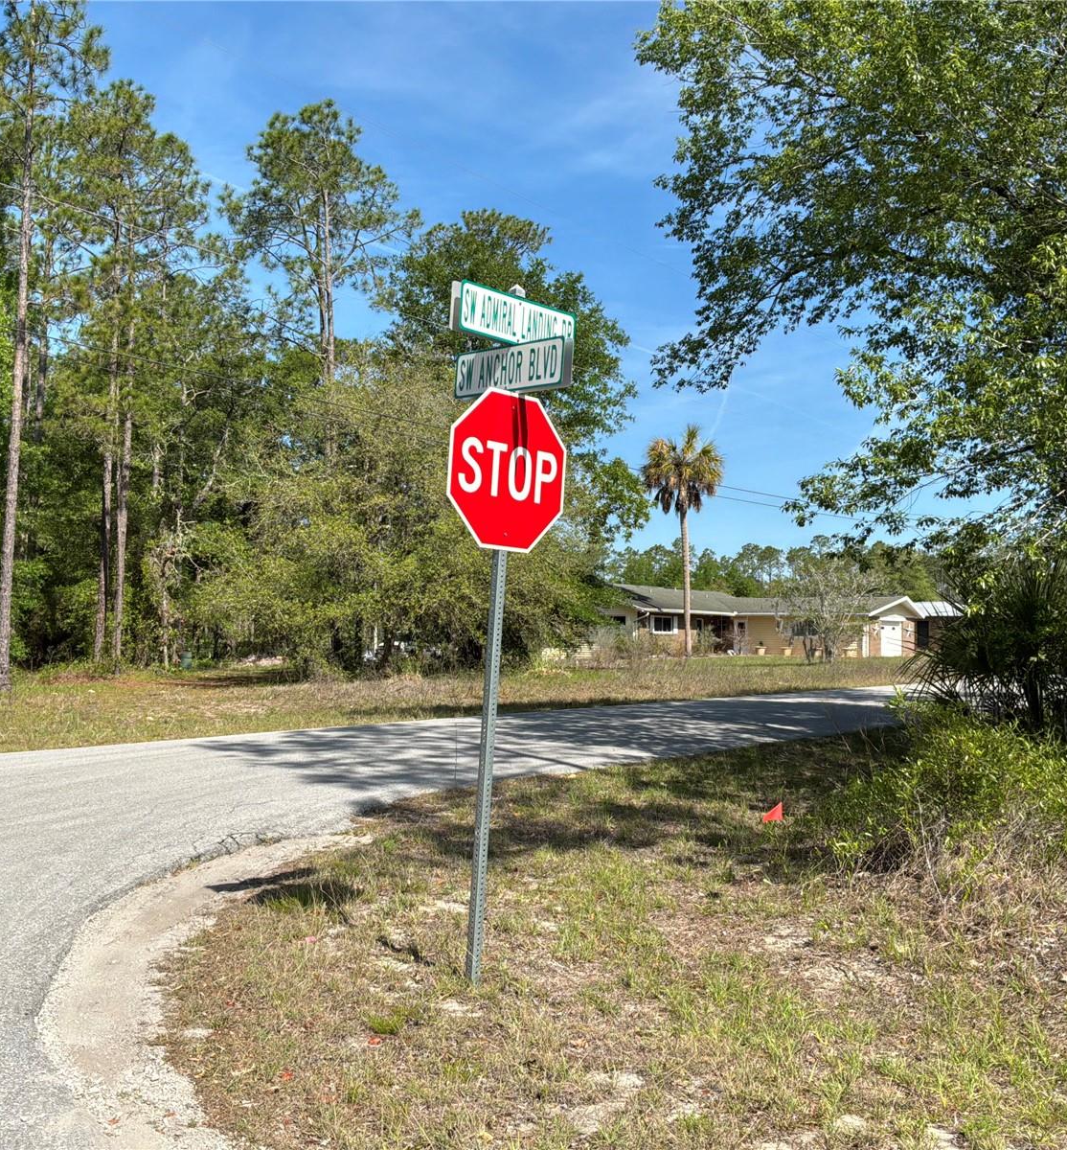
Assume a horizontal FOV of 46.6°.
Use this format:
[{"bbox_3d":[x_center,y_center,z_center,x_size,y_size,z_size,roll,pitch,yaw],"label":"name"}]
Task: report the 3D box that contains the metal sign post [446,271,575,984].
[{"bbox_3d":[-0.182,0.260,5.935,0.780,3.340,0.760,7,-5,-44],"label":"metal sign post"}]

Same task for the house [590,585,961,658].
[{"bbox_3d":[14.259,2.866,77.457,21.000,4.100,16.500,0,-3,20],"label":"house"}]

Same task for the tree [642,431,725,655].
[{"bbox_3d":[8.200,-1.900,68.200,4.600,12.700,4.600,1,-2,0],"label":"tree"}]

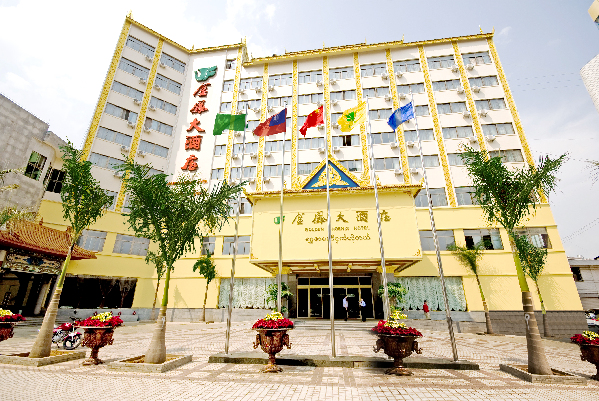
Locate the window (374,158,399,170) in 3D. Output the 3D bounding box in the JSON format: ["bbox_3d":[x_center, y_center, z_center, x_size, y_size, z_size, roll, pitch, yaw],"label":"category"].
[{"bbox_3d":[8.850,-3.697,25.635,2.027,1.197,0.180,-3,-19,7],"label":"window"}]

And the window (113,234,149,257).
[{"bbox_3d":[-16.710,4.509,24.958,2.857,1.853,0.200,15,-24,-38],"label":"window"}]

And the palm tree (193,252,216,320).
[{"bbox_3d":[-9.005,7.884,23.308,2.350,6.200,2.000,-3,-19,7],"label":"palm tree"}]

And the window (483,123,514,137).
[{"bbox_3d":[19.973,-7.044,25.090,2.762,1.311,0.200,-3,-19,7],"label":"window"}]

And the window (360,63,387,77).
[{"bbox_3d":[8.918,-15.471,29.701,3.034,1.748,0.180,-3,-19,7],"label":"window"}]

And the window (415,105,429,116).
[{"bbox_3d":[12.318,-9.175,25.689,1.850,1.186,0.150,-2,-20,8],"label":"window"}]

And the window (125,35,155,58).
[{"bbox_3d":[-19.339,-18.574,30.531,2.757,1.695,0.200,15,-24,-38],"label":"window"}]

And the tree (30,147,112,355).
[{"bbox_3d":[-8.611,1.585,9.585,2.100,7.700,2.100,-3,-20,7],"label":"tree"}]

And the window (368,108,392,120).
[{"bbox_3d":[8.622,-9.187,26.978,2.843,1.301,0.180,-2,-20,8],"label":"window"}]

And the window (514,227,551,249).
[{"bbox_3d":[18.796,3.107,20.240,2.606,1.670,0.150,-2,-20,8],"label":"window"}]

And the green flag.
[{"bbox_3d":[-3.073,-3.292,10.970,1.480,1.100,0.350,0,-19,0],"label":"green flag"}]

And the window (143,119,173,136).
[{"bbox_3d":[-17.016,-8.907,30.348,3.040,1.300,0.200,15,-25,-37],"label":"window"}]

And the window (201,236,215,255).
[{"bbox_3d":[-8.979,4.566,24.826,1.398,1.759,0.180,-2,-20,8],"label":"window"}]

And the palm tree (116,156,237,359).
[{"bbox_3d":[-4.259,1.590,8.166,4.200,6.346,3.600,-3,-19,7],"label":"palm tree"}]

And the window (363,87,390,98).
[{"bbox_3d":[8.440,-11.738,27.204,2.708,1.249,0.150,-2,-20,8],"label":"window"}]

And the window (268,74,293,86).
[{"bbox_3d":[-2.380,-15.028,31.177,2.969,1.722,0.180,-3,-19,7],"label":"window"}]

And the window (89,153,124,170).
[{"bbox_3d":[-19.911,-3.995,26.064,2.910,1.250,0.200,15,-25,-37],"label":"window"}]

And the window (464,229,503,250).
[{"bbox_3d":[15.751,3.373,21.441,2.819,1.782,0.180,-2,-20,8],"label":"window"}]

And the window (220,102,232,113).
[{"bbox_3d":[-9.018,-11.422,30.831,1.324,1.469,0.200,-3,-19,7],"label":"window"}]

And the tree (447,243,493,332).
[{"bbox_3d":[14.025,6.939,20.256,2.850,7.000,2.200,-3,-19,7],"label":"tree"}]

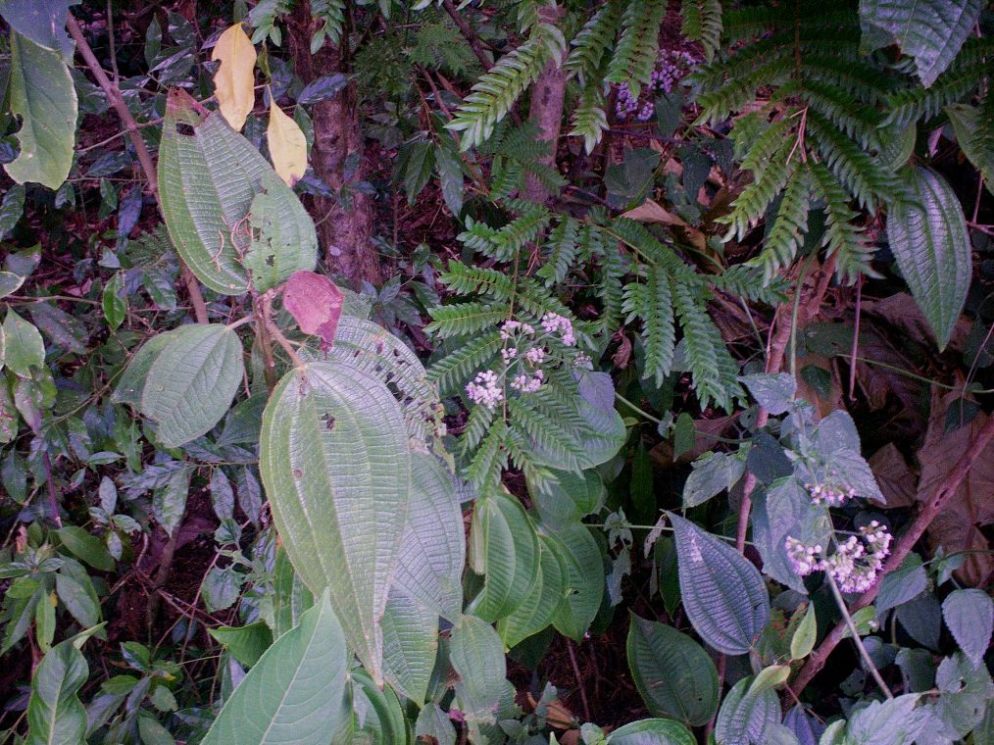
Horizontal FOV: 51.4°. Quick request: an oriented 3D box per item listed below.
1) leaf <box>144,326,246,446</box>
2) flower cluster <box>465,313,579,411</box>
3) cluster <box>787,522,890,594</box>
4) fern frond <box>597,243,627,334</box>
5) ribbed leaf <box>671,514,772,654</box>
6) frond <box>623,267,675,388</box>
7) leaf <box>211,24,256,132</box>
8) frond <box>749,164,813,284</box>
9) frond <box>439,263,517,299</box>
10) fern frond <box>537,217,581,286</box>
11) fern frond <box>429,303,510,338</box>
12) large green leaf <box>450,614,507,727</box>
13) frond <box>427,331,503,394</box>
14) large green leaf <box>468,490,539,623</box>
[{"bbox_3d":[-0.250,0.011,0.850,0.078,0.107,0.035,27,6,0],"label":"leaf"},{"bbox_3d":[0.024,-0.011,1.000,0.108,0.095,0.070,0,30,0],"label":"flower cluster"},{"bbox_3d":[0.297,0.160,0.900,0.094,0.062,0.062,11,30,20],"label":"cluster"},{"bbox_3d":[0.127,-0.093,1.150,0.033,0.103,0.030,-3,6,-1],"label":"fern frond"},{"bbox_3d":[0.193,0.184,0.900,0.077,0.030,0.144,-29,75,-8],"label":"ribbed leaf"},{"bbox_3d":[0.172,-0.049,1.100,0.035,0.026,0.139,2,69,-5],"label":"frond"},{"bbox_3d":[-0.242,-0.270,0.950,0.039,0.098,0.025,2,6,-6],"label":"leaf"},{"bbox_3d":[0.276,-0.143,1.000,0.034,0.028,0.137,17,70,6],"label":"frond"},{"bbox_3d":[-0.020,-0.101,1.130,0.084,0.033,0.030,9,6,3],"label":"frond"},{"bbox_3d":[0.070,-0.138,1.170,0.036,0.022,0.097,12,67,5],"label":"fern frond"},{"bbox_3d":[-0.029,-0.055,1.070,0.088,0.022,0.032,-11,65,5],"label":"fern frond"},{"bbox_3d":[-0.017,0.274,0.950,0.051,0.104,0.030,-1,6,0],"label":"large green leaf"},{"bbox_3d":[-0.031,-0.016,1.060,0.088,0.022,0.033,-30,65,-5],"label":"frond"},{"bbox_3d":[0.006,0.178,1.000,0.062,0.130,0.035,5,6,-10],"label":"large green leaf"}]

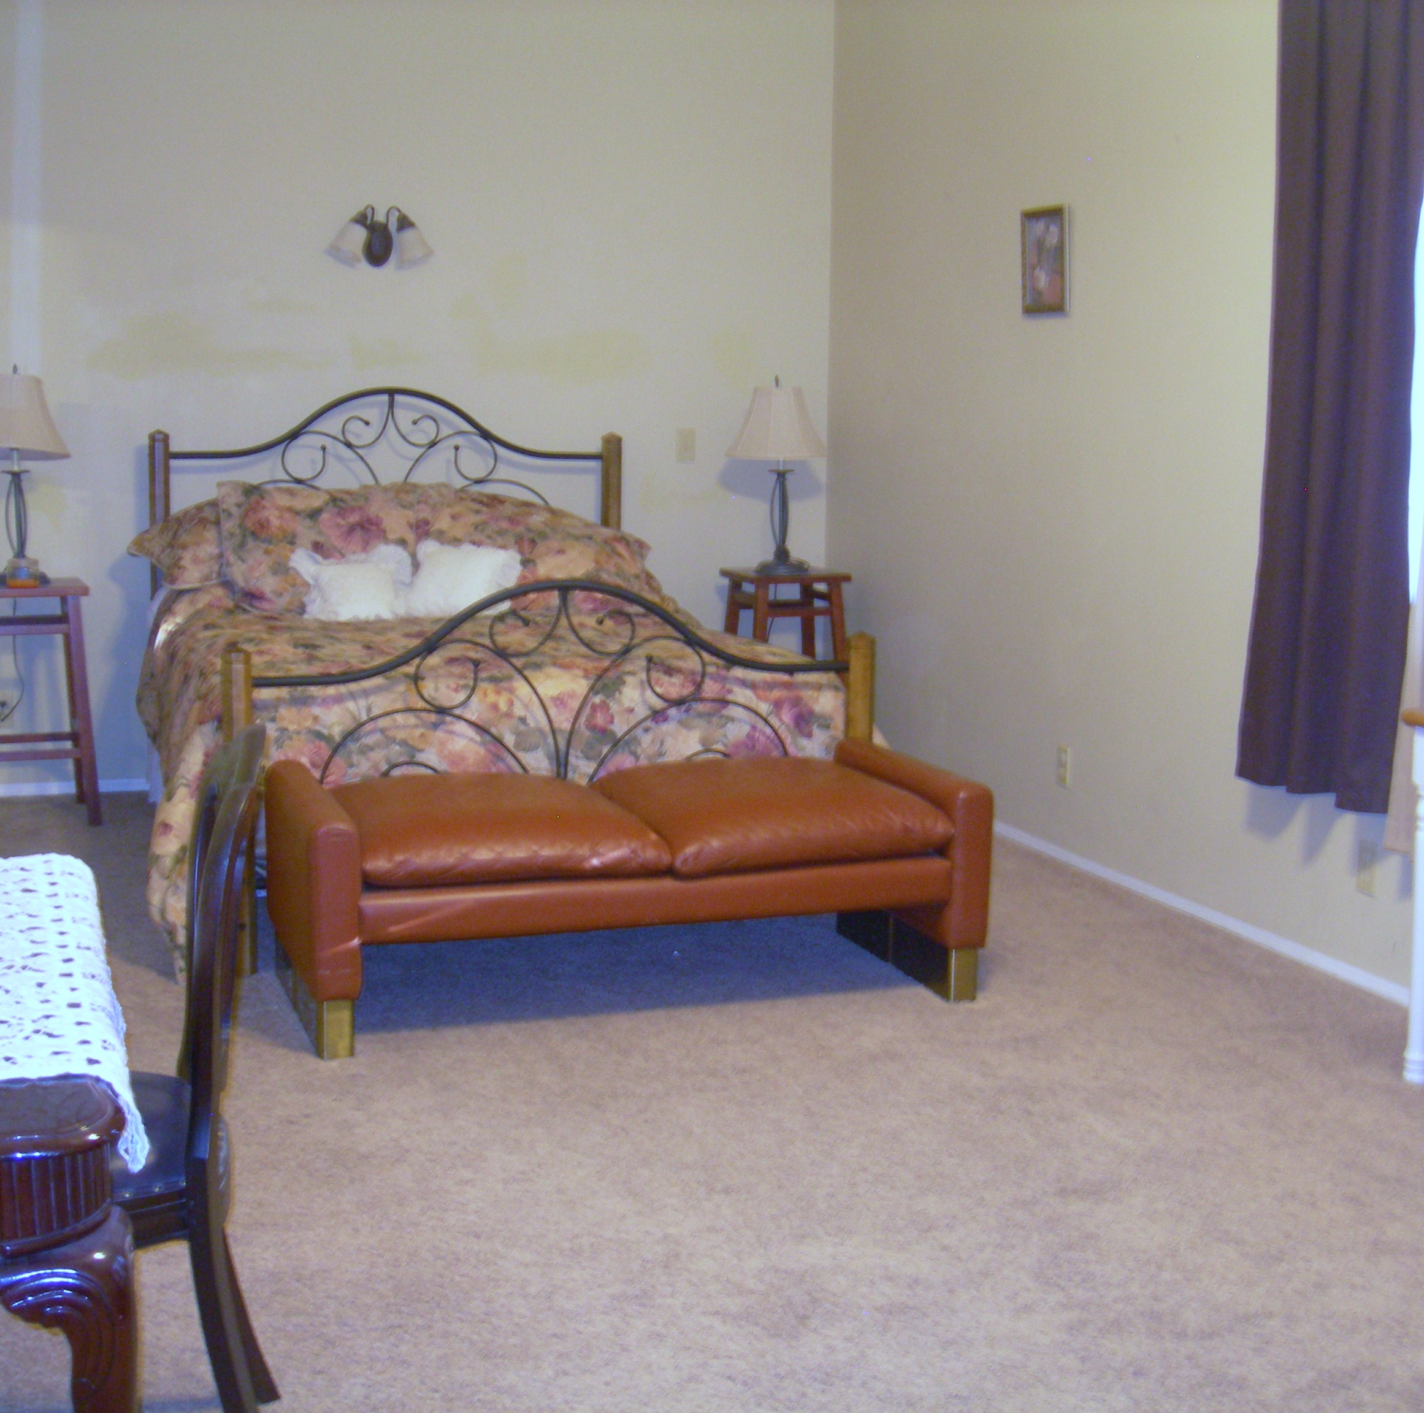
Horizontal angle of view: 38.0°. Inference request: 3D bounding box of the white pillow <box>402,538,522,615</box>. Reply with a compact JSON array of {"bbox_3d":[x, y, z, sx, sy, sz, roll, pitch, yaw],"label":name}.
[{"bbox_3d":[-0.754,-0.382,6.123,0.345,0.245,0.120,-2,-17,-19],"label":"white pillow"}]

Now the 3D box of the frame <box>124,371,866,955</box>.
[{"bbox_3d":[-0.711,-0.232,5.838,1.570,1.345,2.200,-2,8,-19],"label":"frame"}]

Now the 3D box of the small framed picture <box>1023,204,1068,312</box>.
[{"bbox_3d":[0.961,-1.291,5.993,0.022,0.310,0.260,-2,8,-19],"label":"small framed picture"}]

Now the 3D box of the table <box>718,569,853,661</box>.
[{"bbox_3d":[0.245,-0.101,7.255,0.385,0.735,0.405,-2,8,-19],"label":"table"}]

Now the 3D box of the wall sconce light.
[{"bbox_3d":[-1.086,-1.550,6.819,0.340,0.199,0.160,-2,8,-19],"label":"wall sconce light"}]

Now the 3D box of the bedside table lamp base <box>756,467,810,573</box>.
[{"bbox_3d":[0.251,-0.645,7.179,0.172,0.365,0.172,1,8,0],"label":"bedside table lamp base"}]

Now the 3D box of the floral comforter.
[{"bbox_3d":[-0.692,0.075,5.808,1.790,0.680,1.900,-2,8,-19],"label":"floral comforter"}]

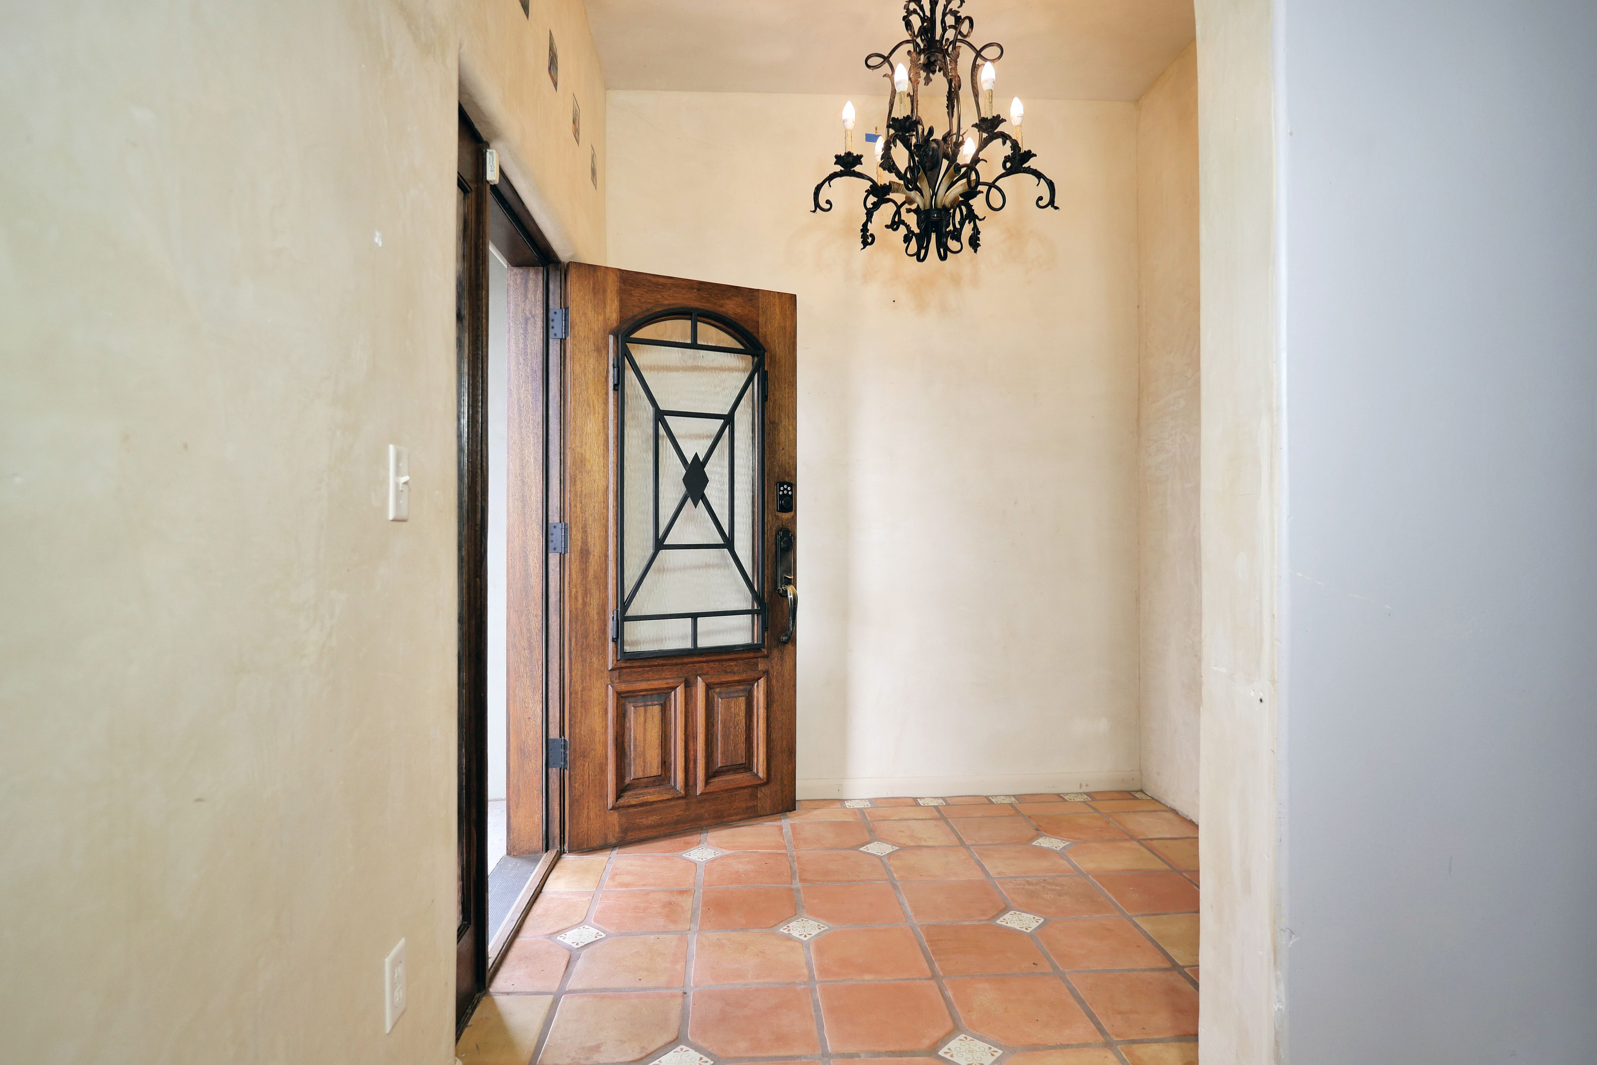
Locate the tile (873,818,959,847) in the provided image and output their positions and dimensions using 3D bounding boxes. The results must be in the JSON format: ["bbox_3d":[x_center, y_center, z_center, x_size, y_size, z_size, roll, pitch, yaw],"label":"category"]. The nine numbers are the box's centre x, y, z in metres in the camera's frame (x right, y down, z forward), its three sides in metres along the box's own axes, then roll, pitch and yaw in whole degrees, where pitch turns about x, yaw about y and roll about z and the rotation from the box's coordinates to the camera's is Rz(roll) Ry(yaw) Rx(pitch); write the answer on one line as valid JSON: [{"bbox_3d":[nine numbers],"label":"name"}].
[{"bbox_3d":[0.433,1.119,2.958,0.282,0.015,0.253,0,0,-4],"label":"tile"}]

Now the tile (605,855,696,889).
[{"bbox_3d":[-0.484,1.143,2.669,0.288,0.016,0.262,0,0,-3],"label":"tile"}]

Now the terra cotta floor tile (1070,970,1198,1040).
[{"bbox_3d":[0.822,1.113,1.878,0.282,0.015,0.253,0,0,-4],"label":"terra cotta floor tile"}]

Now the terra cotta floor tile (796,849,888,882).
[{"bbox_3d":[0.144,1.118,2.660,0.282,0.015,0.253,0,0,-4],"label":"terra cotta floor tile"}]

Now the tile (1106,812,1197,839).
[{"bbox_3d":[1.395,1.143,3.106,0.290,0.016,0.266,0,0,-5],"label":"tile"}]

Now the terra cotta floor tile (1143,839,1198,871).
[{"bbox_3d":[1.414,1.143,2.812,0.295,0.016,0.270,0,0,-4],"label":"terra cotta floor tile"}]

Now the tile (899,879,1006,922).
[{"bbox_3d":[0.483,1.146,2.468,0.298,0.020,0.264,0,0,-4],"label":"tile"}]

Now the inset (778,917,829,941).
[{"bbox_3d":[0.016,1.141,2.287,0.100,0.012,0.100,0,0,41],"label":"inset"}]

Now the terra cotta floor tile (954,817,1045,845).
[{"bbox_3d":[0.753,1.146,3.045,0.298,0.020,0.264,0,0,-4],"label":"terra cotta floor tile"}]

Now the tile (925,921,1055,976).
[{"bbox_3d":[0.493,1.115,2.131,0.282,0.015,0.253,0,0,-4],"label":"tile"}]

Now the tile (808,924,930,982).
[{"bbox_3d":[0.186,1.146,2.161,0.298,0.020,0.264,0,0,-4],"label":"tile"}]

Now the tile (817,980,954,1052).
[{"bbox_3d":[0.208,1.146,1.880,0.298,0.020,0.264,0,0,-4],"label":"tile"}]

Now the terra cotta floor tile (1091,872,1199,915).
[{"bbox_3d":[1.124,1.143,2.516,0.302,0.016,0.276,0,0,-3],"label":"terra cotta floor tile"}]

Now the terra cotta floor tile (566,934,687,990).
[{"bbox_3d":[-0.441,1.146,2.116,0.298,0.020,0.264,0,0,-4],"label":"terra cotta floor tile"}]

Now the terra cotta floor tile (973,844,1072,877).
[{"bbox_3d":[0.762,1.117,2.704,0.282,0.015,0.253,0,0,-4],"label":"terra cotta floor tile"}]

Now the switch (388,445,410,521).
[{"bbox_3d":[-0.626,-0.078,1.262,0.018,0.116,0.070,0,0,-4],"label":"switch"}]

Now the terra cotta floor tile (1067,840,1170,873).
[{"bbox_3d":[1.099,1.146,2.795,0.298,0.020,0.264,0,0,-4],"label":"terra cotta floor tile"}]

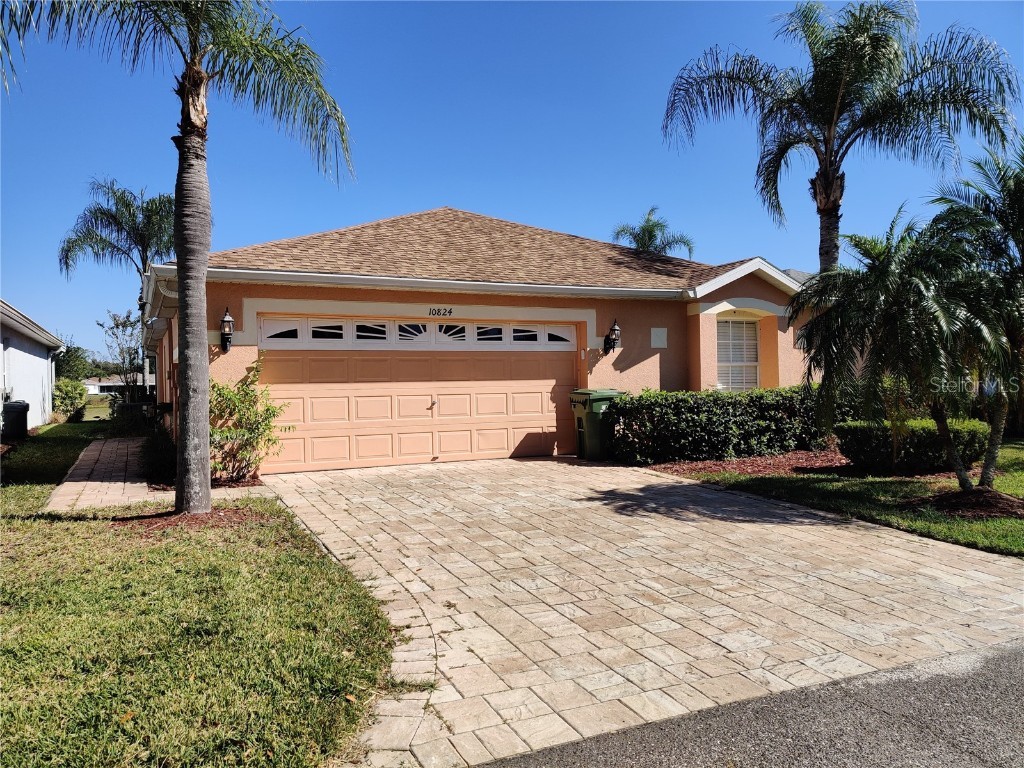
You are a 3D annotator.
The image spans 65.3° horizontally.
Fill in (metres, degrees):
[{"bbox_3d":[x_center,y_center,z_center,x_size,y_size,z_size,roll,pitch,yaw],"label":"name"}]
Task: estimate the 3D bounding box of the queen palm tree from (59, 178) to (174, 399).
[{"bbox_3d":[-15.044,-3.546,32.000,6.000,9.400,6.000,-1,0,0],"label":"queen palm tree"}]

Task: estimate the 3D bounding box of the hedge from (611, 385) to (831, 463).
[{"bbox_3d":[3.608,0.627,13.189,4.350,1.120,0.930,-1,1,-25],"label":"hedge"}]

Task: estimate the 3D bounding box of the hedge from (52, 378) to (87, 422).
[{"bbox_3d":[-16.103,0.599,29.000,1.400,1.600,1.400,-1,1,-25],"label":"hedge"}]

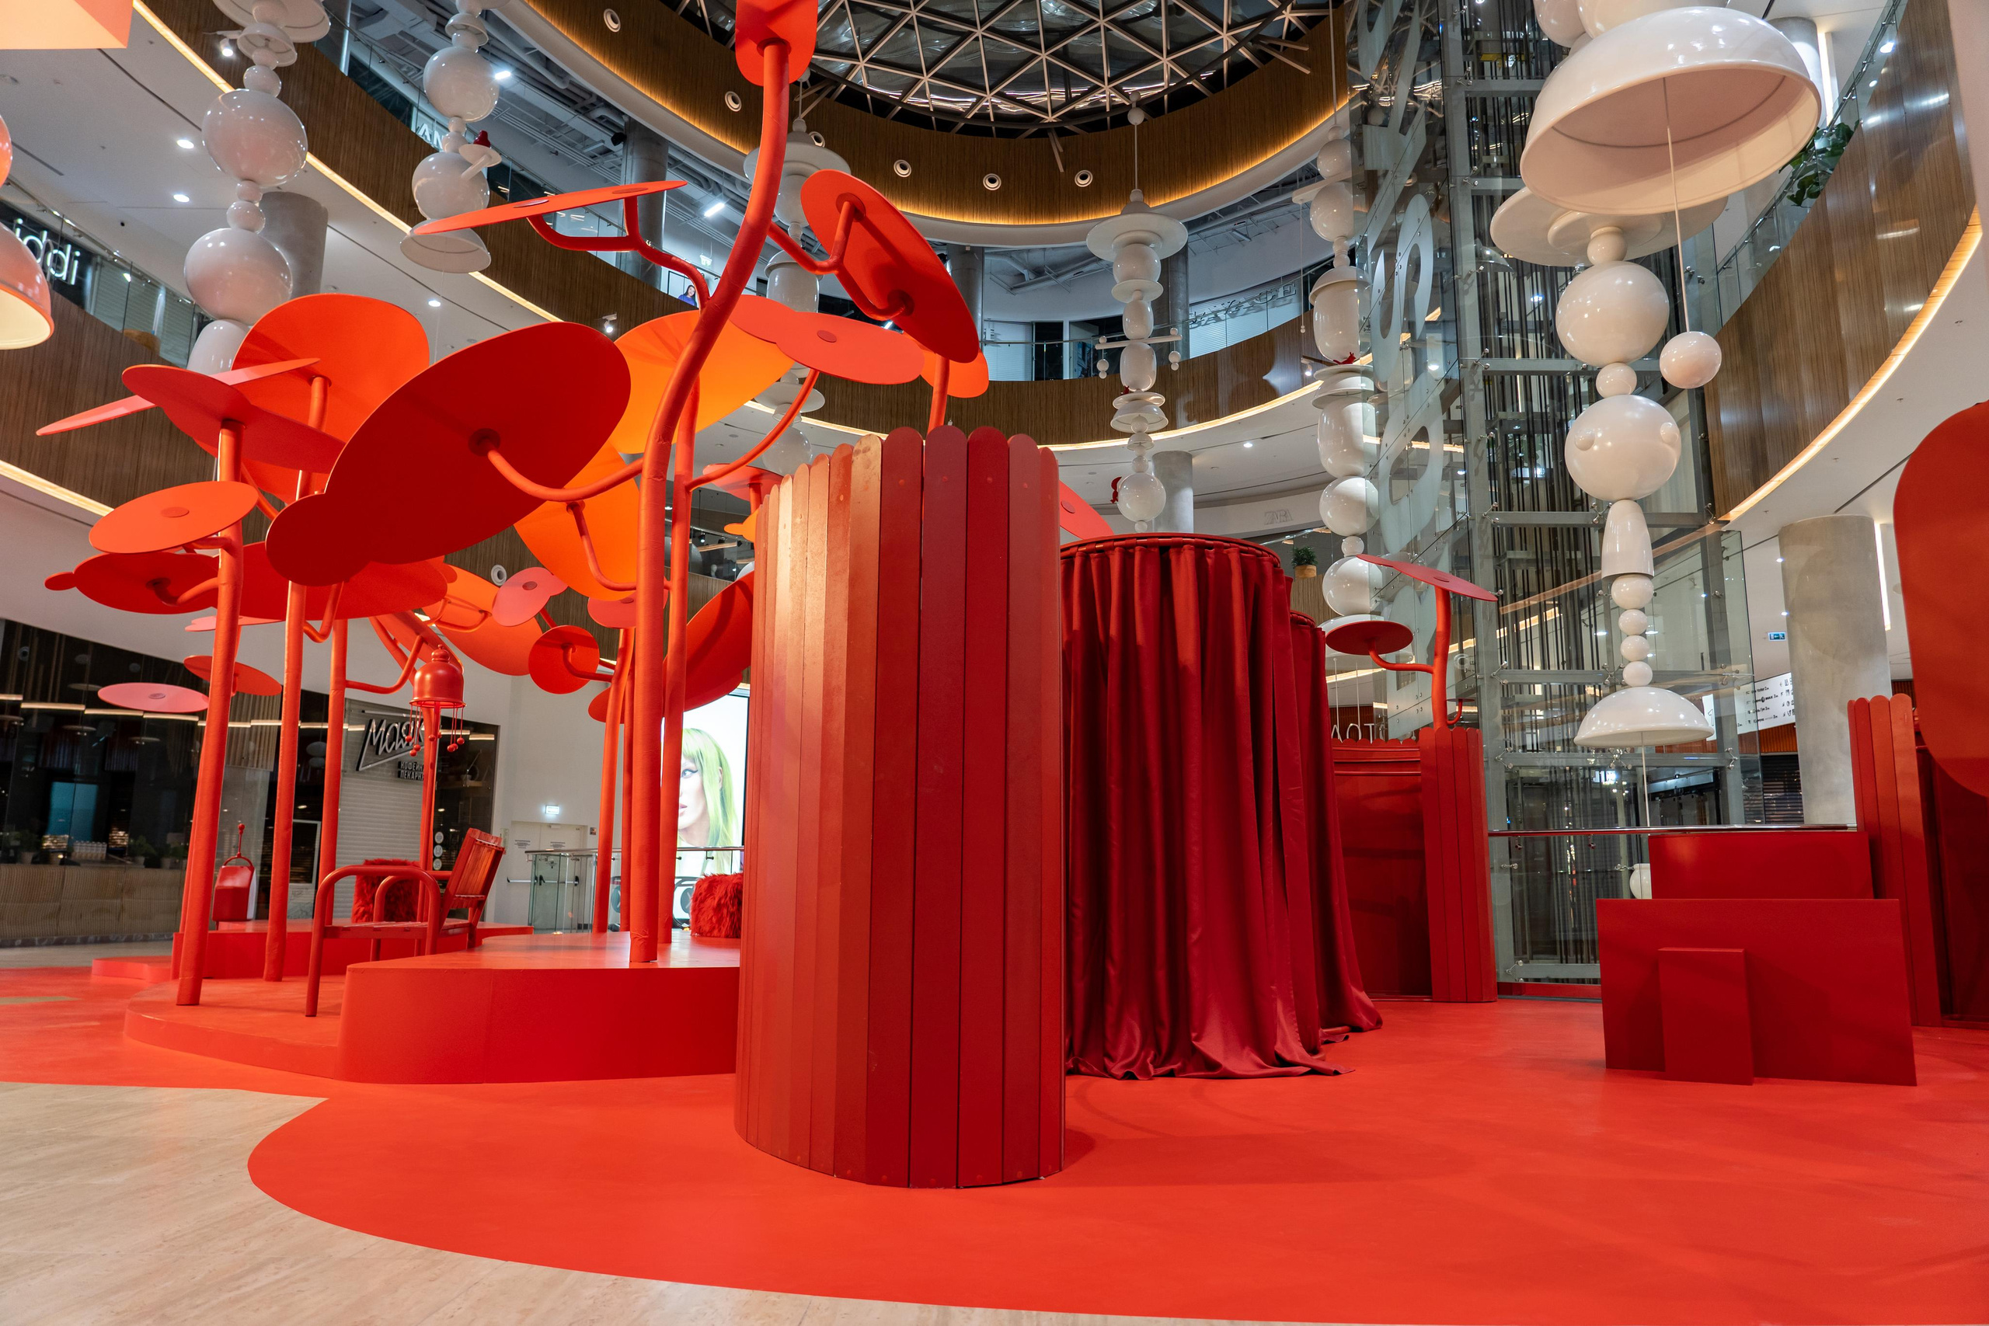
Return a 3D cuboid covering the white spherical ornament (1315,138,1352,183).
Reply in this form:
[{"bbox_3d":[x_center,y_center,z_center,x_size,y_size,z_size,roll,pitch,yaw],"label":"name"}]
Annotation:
[{"bbox_3d":[5.668,-8.271,21.833,0.704,0.690,0.704,0,-10,0],"label":"white spherical ornament"}]

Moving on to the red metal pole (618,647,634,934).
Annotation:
[{"bbox_3d":[-2.924,0.976,10.693,0.165,2.359,0.130,0,-10,0],"label":"red metal pole"}]

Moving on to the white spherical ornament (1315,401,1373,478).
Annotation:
[{"bbox_3d":[5.592,-3.537,20.975,0.946,1.220,0.946,0,-10,0],"label":"white spherical ornament"}]

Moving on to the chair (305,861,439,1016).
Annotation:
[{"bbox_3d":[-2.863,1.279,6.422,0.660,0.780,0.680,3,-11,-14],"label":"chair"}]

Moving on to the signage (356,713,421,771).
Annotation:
[{"bbox_3d":[-10.668,1.429,23.680,0.140,1.005,1.683,-3,-11,18],"label":"signage"}]

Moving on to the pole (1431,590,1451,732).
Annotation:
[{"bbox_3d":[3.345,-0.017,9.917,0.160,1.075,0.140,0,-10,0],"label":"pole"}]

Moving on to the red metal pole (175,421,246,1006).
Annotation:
[{"bbox_3d":[-3.942,0.215,6.746,0.170,2.974,0.200,0,-10,0],"label":"red metal pole"}]

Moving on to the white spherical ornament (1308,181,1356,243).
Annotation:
[{"bbox_3d":[5.650,-7.359,21.668,0.978,0.958,0.978,0,-10,0],"label":"white spherical ornament"}]

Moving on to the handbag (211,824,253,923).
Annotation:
[{"bbox_3d":[-6.896,1.908,12.043,0.354,0.891,0.180,2,-10,-7],"label":"handbag"}]

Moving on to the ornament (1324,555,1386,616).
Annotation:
[{"bbox_3d":[5.562,-1.179,20.547,0.939,0.920,0.939,0,-10,0],"label":"ornament"}]

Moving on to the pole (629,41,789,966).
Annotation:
[{"bbox_3d":[-1.173,-0.739,5.437,0.584,3.857,0.360,0,-10,0],"label":"pole"}]

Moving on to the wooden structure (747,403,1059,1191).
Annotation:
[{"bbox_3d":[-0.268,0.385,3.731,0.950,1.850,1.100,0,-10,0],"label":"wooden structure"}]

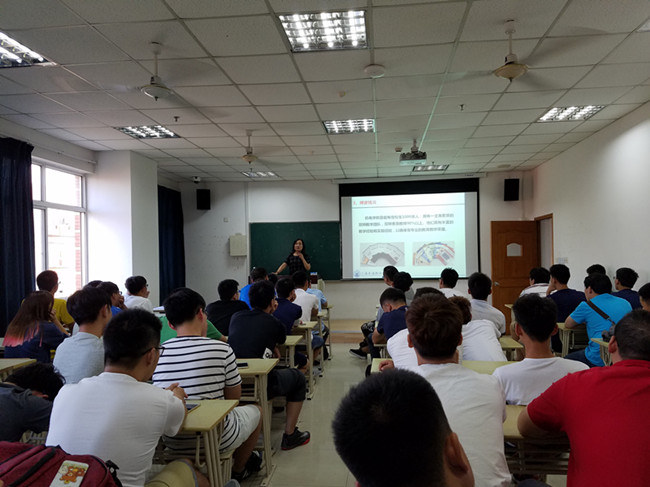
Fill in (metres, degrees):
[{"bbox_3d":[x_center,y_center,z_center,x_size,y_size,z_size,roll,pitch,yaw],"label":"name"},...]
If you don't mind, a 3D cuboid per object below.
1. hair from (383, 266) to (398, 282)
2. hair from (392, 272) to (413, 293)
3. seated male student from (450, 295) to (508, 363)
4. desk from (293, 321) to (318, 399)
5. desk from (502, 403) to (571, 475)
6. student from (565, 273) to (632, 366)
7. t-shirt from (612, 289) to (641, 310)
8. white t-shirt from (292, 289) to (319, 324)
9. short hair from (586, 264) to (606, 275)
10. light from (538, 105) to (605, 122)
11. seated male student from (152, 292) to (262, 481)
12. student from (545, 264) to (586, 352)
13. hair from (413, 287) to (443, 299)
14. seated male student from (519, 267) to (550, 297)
[{"bbox_3d":[0.785,0.369,5.721,0.175,0.200,0.205,0,-1,-23],"label":"hair"},{"bbox_3d":[0.824,0.400,5.149,0.200,0.200,0.210,0,-2,-1],"label":"hair"},{"bbox_3d":[1.034,0.922,3.427,0.500,1.080,0.850,0,-2,-1],"label":"seated male student"},{"bbox_3d":[-0.685,1.258,5.322,1.180,0.740,0.460,-1,-1,7],"label":"desk"},{"bbox_3d":[0.791,1.167,2.200,1.180,0.740,0.460,-1,-1,7],"label":"desk"},{"bbox_3d":[2.301,0.864,4.253,0.580,1.230,0.850,0,-2,-3],"label":"student"},{"bbox_3d":[2.902,0.692,4.820,0.450,0.560,0.340,0,-2,-3],"label":"t-shirt"},{"bbox_3d":[-0.309,0.802,5.690,0.459,0.592,0.326,-1,-2,12],"label":"white t-shirt"},{"bbox_3d":[3.467,0.396,6.232,0.185,0.200,0.215,0,-1,-23],"label":"short hair"},{"bbox_3d":[2.676,-1.434,5.359,0.590,0.080,0.590,-1,-1,7],"label":"light"},{"bbox_3d":[-0.654,0.844,2.716,0.550,1.210,0.830,-1,-2,12],"label":"seated male student"},{"bbox_3d":[2.401,0.867,5.078,0.550,1.270,0.850,0,-2,-3],"label":"student"},{"bbox_3d":[0.583,0.338,2.696,0.178,0.184,0.204,-1,-2,7],"label":"hair"},{"bbox_3d":[2.508,0.911,5.970,0.520,1.230,0.850,0,-2,-3],"label":"seated male student"}]

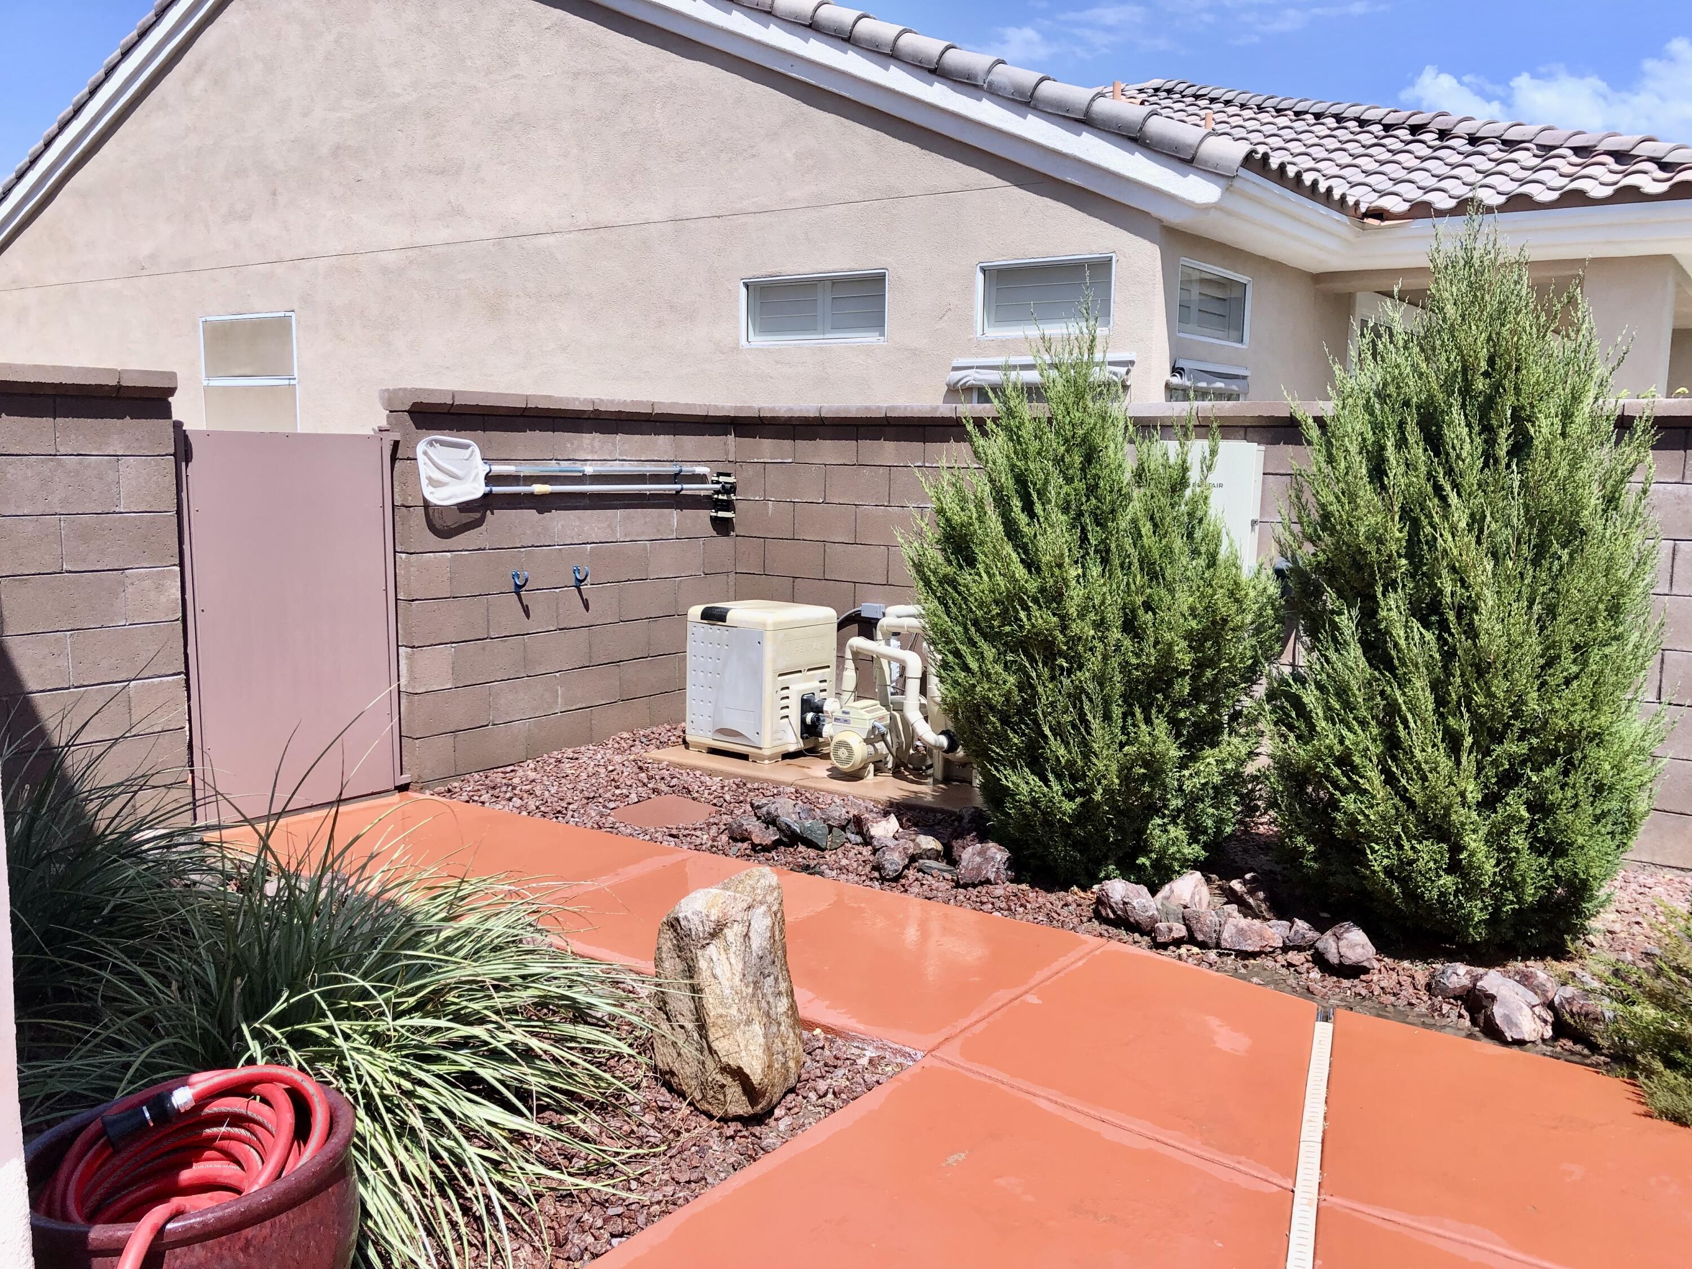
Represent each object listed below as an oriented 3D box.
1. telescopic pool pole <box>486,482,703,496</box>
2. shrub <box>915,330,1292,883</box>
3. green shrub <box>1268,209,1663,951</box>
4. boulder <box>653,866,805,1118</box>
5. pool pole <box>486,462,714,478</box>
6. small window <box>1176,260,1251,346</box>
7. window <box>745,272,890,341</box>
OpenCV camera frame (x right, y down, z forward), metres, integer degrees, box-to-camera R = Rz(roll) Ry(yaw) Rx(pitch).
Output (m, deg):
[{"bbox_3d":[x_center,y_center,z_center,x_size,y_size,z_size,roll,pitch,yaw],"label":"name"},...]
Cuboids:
[{"bbox_3d":[-1.180,-0.707,6.675,0.040,0.040,1.416,7,9,37],"label":"telescopic pool pole"},{"bbox_3d":[0.956,-0.193,5.280,1.437,2.019,1.350,2,8,10],"label":"shrub"},{"bbox_3d":[2.138,-0.273,4.720,1.343,2.365,1.320,4,8,24],"label":"green shrub"},{"bbox_3d":[-0.287,0.842,3.360,0.364,0.534,0.290,0,8,-5],"label":"boulder"},{"bbox_3d":[-1.154,-0.805,6.694,0.045,0.045,1.477,7,9,37],"label":"pool pole"},{"bbox_3d":[2.338,-2.095,8.729,0.100,0.465,1.270,6,9,34],"label":"small window"},{"bbox_3d":[-0.215,-2.233,9.431,1.220,0.475,0.100,6,9,34],"label":"window"}]

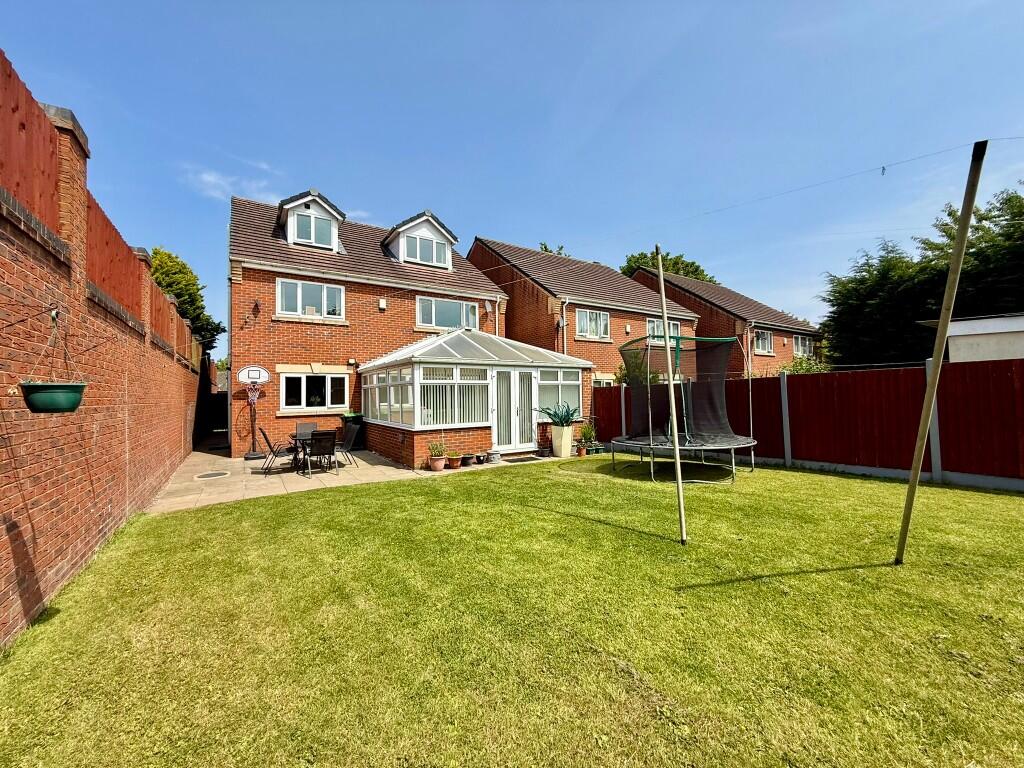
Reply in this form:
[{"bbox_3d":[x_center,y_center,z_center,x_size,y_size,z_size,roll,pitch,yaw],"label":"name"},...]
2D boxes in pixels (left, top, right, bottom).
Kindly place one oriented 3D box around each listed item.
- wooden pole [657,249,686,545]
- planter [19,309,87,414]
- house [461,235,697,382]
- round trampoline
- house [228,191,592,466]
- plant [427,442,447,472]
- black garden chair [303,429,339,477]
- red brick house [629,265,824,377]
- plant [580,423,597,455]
[{"bbox_3d":[1.544,0.034,4.047,0.075,2.937,0.075,3,-10,-34],"label":"wooden pole"},{"bbox_3d":[-2.459,-0.123,2.227,0.250,0.565,0.250,0,-2,-34],"label":"planter"},{"bbox_3d":[2.196,-2.275,21.270,8.550,9.120,10.850,0,-2,-34],"label":"house"},{"bbox_3d":[3.116,0.405,7.726,2.480,2.420,2.480,-1,-2,1],"label":"round trampoline"},{"bbox_3d":[-5.162,-2.410,15.316,8.800,8.910,14.600,0,-2,-34],"label":"house"},{"bbox_3d":[-1.558,1.497,8.550,0.380,0.554,0.360,-1,-2,0],"label":"plant"},{"bbox_3d":[-3.750,1.338,8.106,0.560,0.880,0.640,0,-2,-38],"label":"black garden chair"},{"bbox_3d":[10.690,-1.919,24.664,8.450,8.950,10.800,0,-2,-34],"label":"red brick house"},{"bbox_3d":[1.961,1.391,10.626,0.380,0.806,0.380,-1,-2,0],"label":"plant"}]

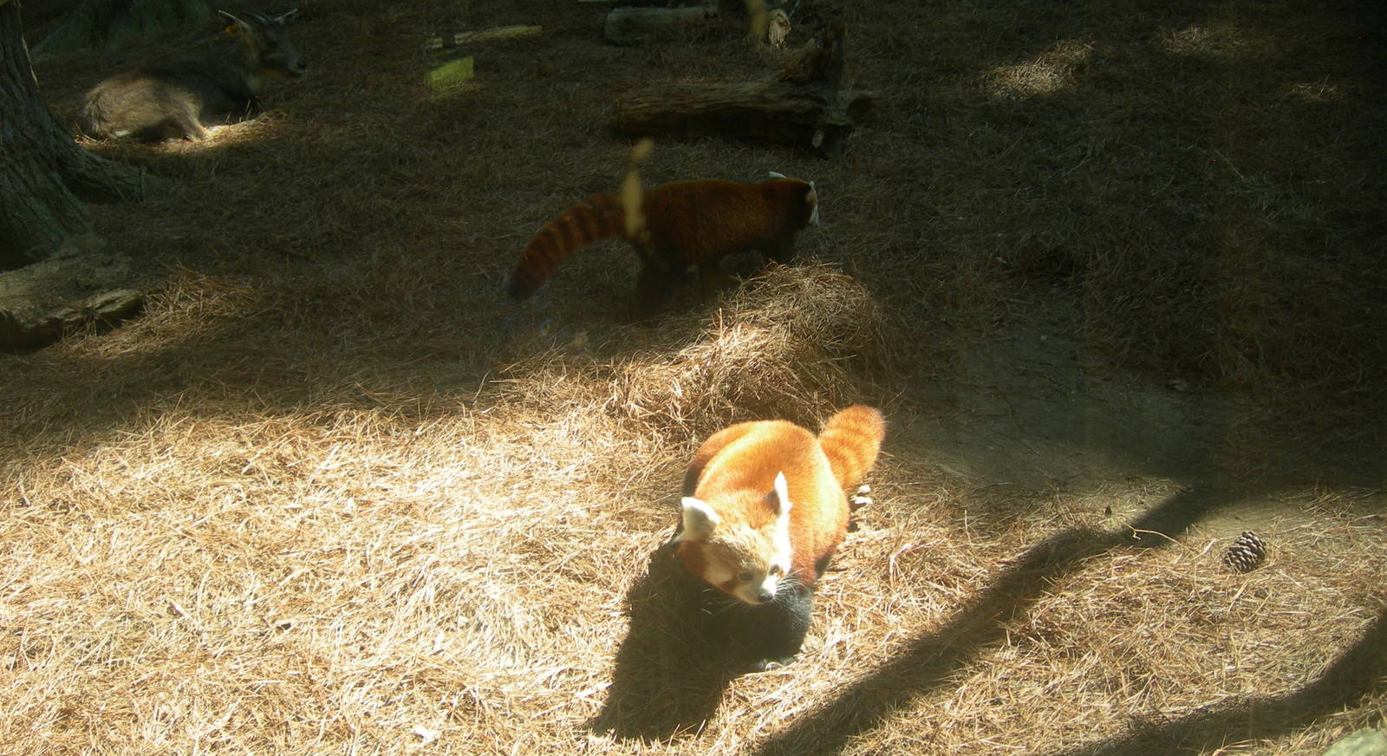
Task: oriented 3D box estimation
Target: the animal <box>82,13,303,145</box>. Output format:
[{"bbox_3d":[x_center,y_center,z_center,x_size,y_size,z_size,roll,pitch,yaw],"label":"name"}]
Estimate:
[{"bbox_3d":[-2.102,-1.259,6.400,0.930,0.530,0.380,-4,14,-16],"label":"animal"}]

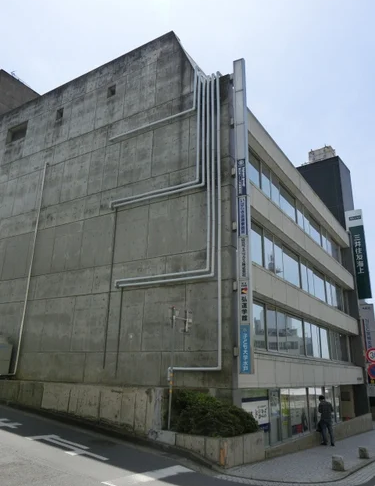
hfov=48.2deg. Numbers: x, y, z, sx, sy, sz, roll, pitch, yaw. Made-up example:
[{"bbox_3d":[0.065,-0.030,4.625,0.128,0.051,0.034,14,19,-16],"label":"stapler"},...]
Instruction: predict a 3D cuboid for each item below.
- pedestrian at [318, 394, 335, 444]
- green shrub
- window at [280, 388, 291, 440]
[{"bbox_3d":[5.048,6.487,15.337,0.520,1.700,0.420,5,-18,-11],"label":"pedestrian"},{"bbox_3d":[0.825,4.465,10.971,1.650,1.050,2.300,-10,-21,31],"label":"green shrub"},{"bbox_3d":[4.002,6.979,17.086,0.080,1.931,1.085,-10,-21,31],"label":"window"}]

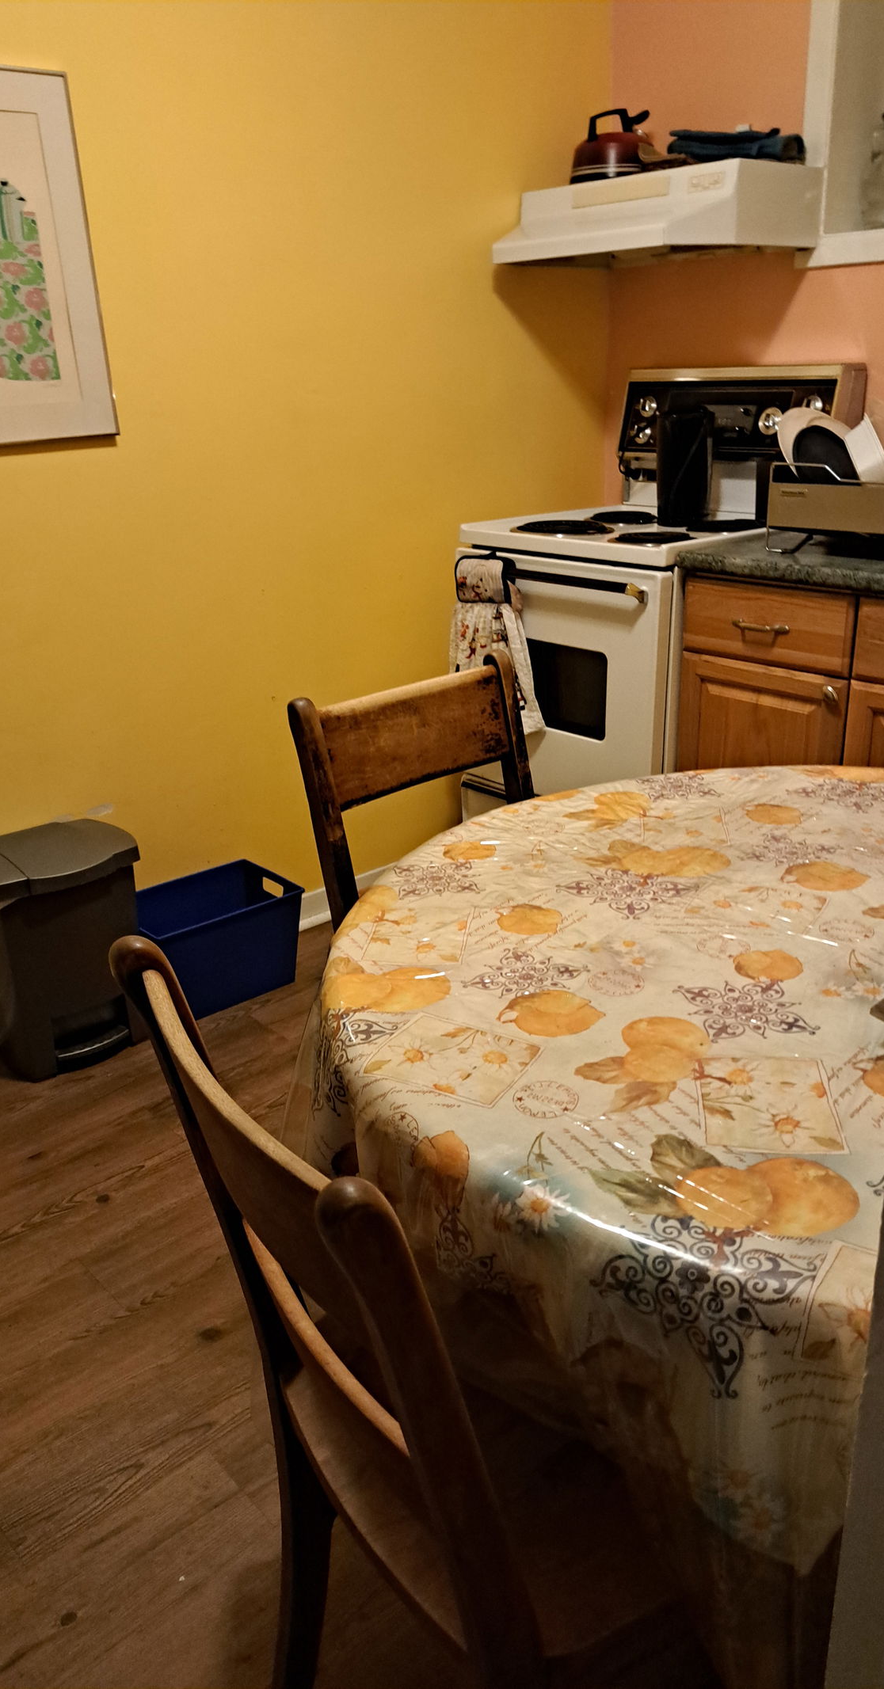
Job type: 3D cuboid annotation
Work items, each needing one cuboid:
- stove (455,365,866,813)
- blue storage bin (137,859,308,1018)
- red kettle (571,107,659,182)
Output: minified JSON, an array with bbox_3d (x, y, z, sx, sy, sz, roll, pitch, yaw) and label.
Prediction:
[{"bbox_3d":[0.459,-0.424,2.665,0.640,1.190,0.600,-20,28,-35],"label":"stove"},{"bbox_3d":[-0.486,0.215,2.481,0.335,0.235,0.225,-20,28,-35],"label":"blue storage bin"},{"bbox_3d":[0.369,-1.518,2.540,0.205,0.180,0.175,19,31,41],"label":"red kettle"}]

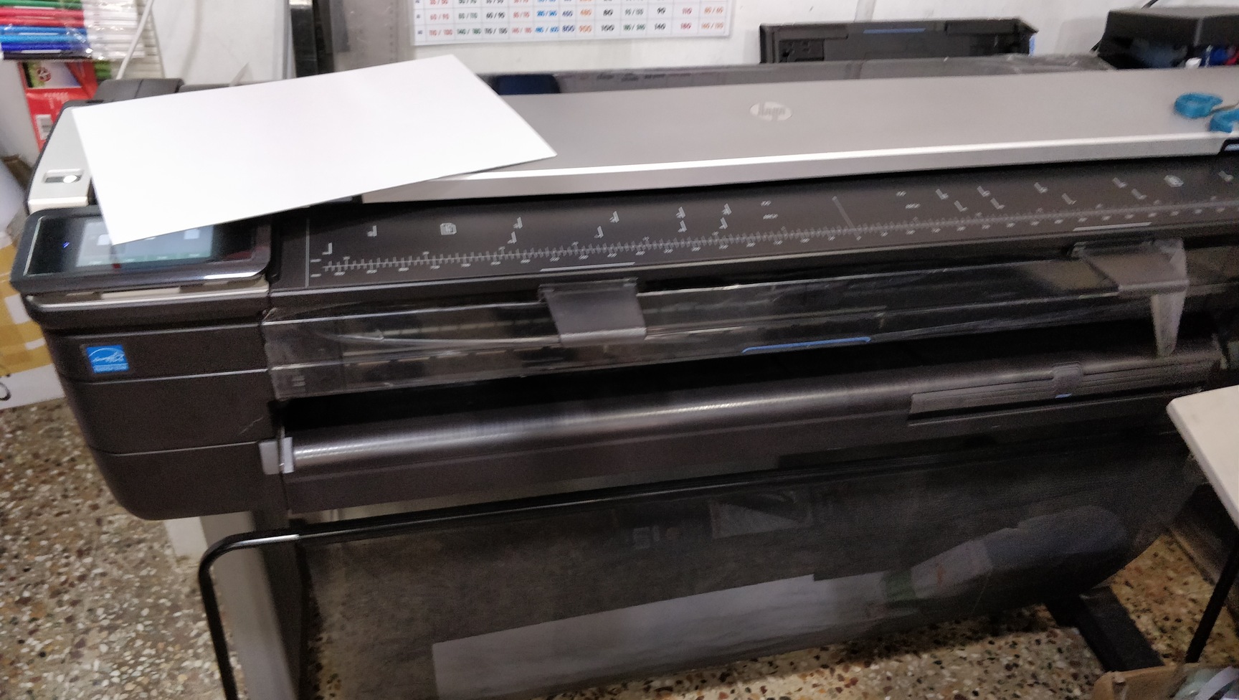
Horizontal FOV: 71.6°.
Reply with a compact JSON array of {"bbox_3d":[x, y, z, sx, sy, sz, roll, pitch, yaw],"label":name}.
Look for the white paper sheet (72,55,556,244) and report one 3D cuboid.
[{"bbox_3d":[-0.283,-0.204,0.804,0.380,0.004,0.256,-18,45,-26],"label":"white paper sheet"}]

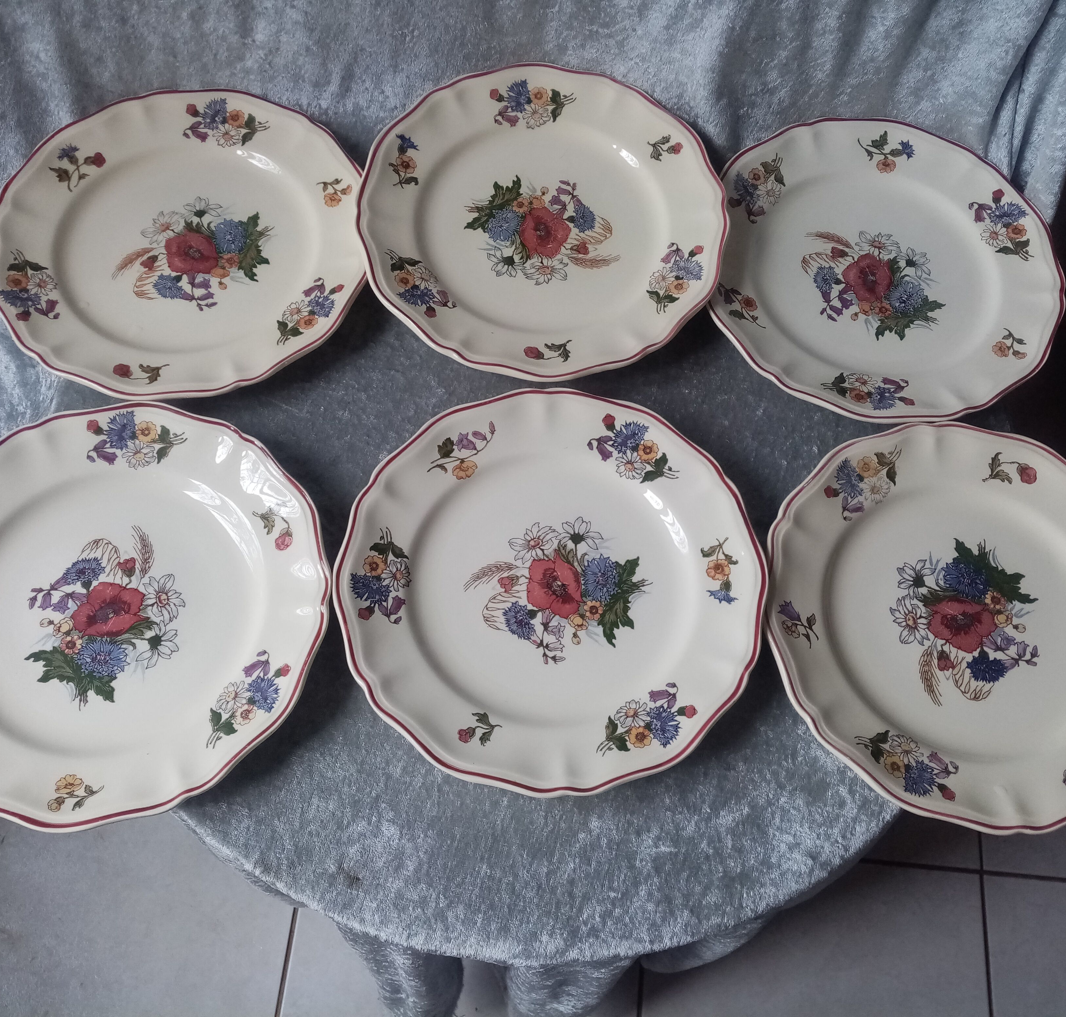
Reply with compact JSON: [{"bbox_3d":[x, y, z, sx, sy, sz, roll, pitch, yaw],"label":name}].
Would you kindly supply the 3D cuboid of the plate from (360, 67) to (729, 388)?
[{"bbox_3d":[0.006,-0.187,0.665,0.240,0.025,0.240,1,69,-2],"label":"plate"}]

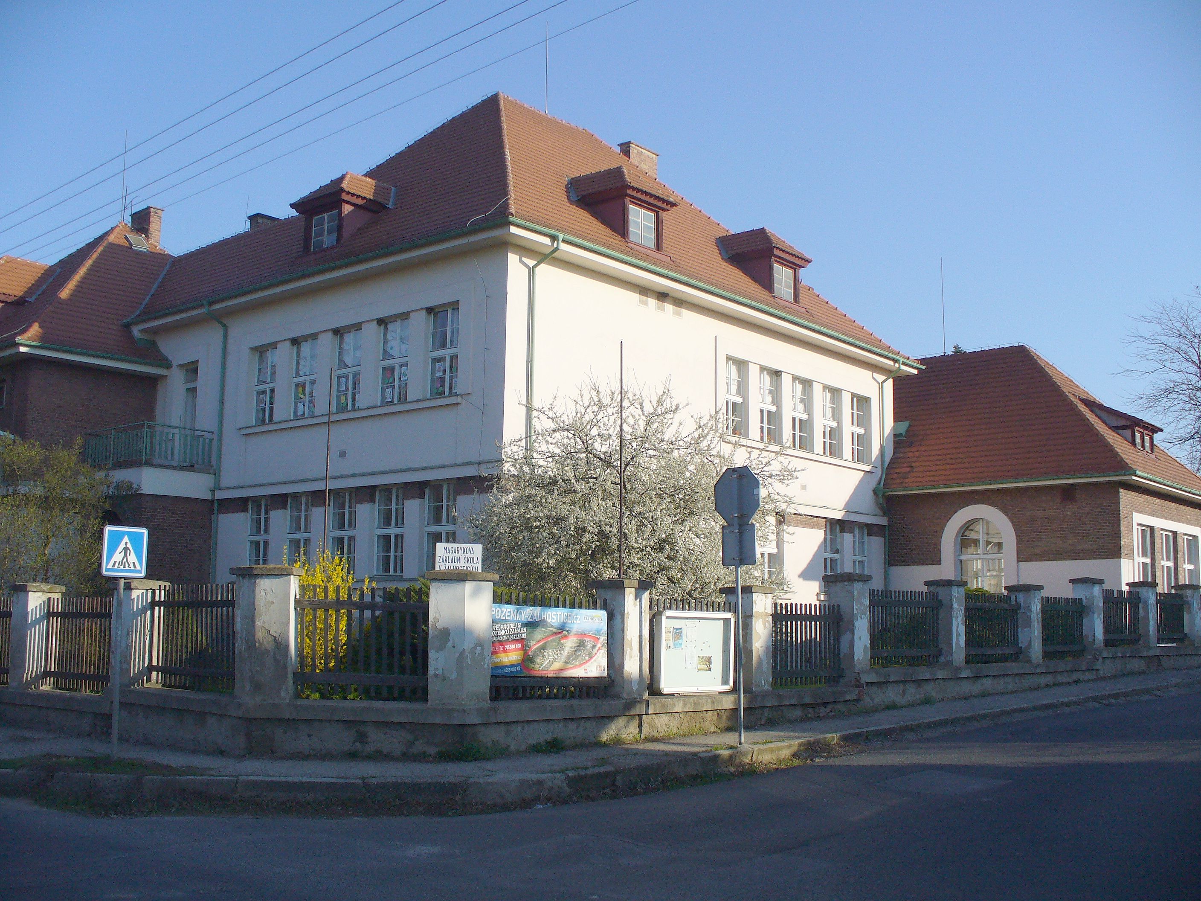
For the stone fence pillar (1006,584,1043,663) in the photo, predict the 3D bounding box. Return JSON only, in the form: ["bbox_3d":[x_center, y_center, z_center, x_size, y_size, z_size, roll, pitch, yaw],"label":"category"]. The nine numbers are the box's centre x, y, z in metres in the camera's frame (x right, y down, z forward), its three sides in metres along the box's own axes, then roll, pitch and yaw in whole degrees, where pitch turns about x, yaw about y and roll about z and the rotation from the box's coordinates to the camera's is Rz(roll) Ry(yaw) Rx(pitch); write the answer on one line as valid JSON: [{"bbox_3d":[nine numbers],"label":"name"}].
[{"bbox_3d":[7.983,3.252,24.221,0.540,1.457,0.540,-6,-10,40],"label":"stone fence pillar"}]

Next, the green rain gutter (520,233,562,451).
[{"bbox_3d":[-1.125,0.001,25.832,0.800,8.869,0.180,-6,-10,40],"label":"green rain gutter"}]

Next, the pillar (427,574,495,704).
[{"bbox_3d":[-1.487,1.973,13.554,0.650,1.385,0.580,4,-8,-21],"label":"pillar"}]

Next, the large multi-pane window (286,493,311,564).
[{"bbox_3d":[-6.950,1.983,29.528,0.880,1.880,0.130,-6,-10,40],"label":"large multi-pane window"}]

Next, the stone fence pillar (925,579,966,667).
[{"bbox_3d":[6.178,3.059,22.958,0.570,1.543,0.570,-6,-10,41],"label":"stone fence pillar"}]

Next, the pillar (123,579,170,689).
[{"bbox_3d":[-6.036,2.380,16.795,0.560,1.395,0.560,-6,-10,40],"label":"pillar"}]

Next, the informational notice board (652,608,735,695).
[{"bbox_3d":[1.272,2.710,17.212,0.140,1.070,1.616,-6,-10,41],"label":"informational notice board"}]

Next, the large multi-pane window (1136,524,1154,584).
[{"bbox_3d":[14.682,2.974,34.826,0.170,1.908,1.463,-6,-10,40],"label":"large multi-pane window"}]

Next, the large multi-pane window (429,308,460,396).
[{"bbox_3d":[-3.264,-2.119,27.185,1.012,1.897,0.150,-6,-10,40],"label":"large multi-pane window"}]

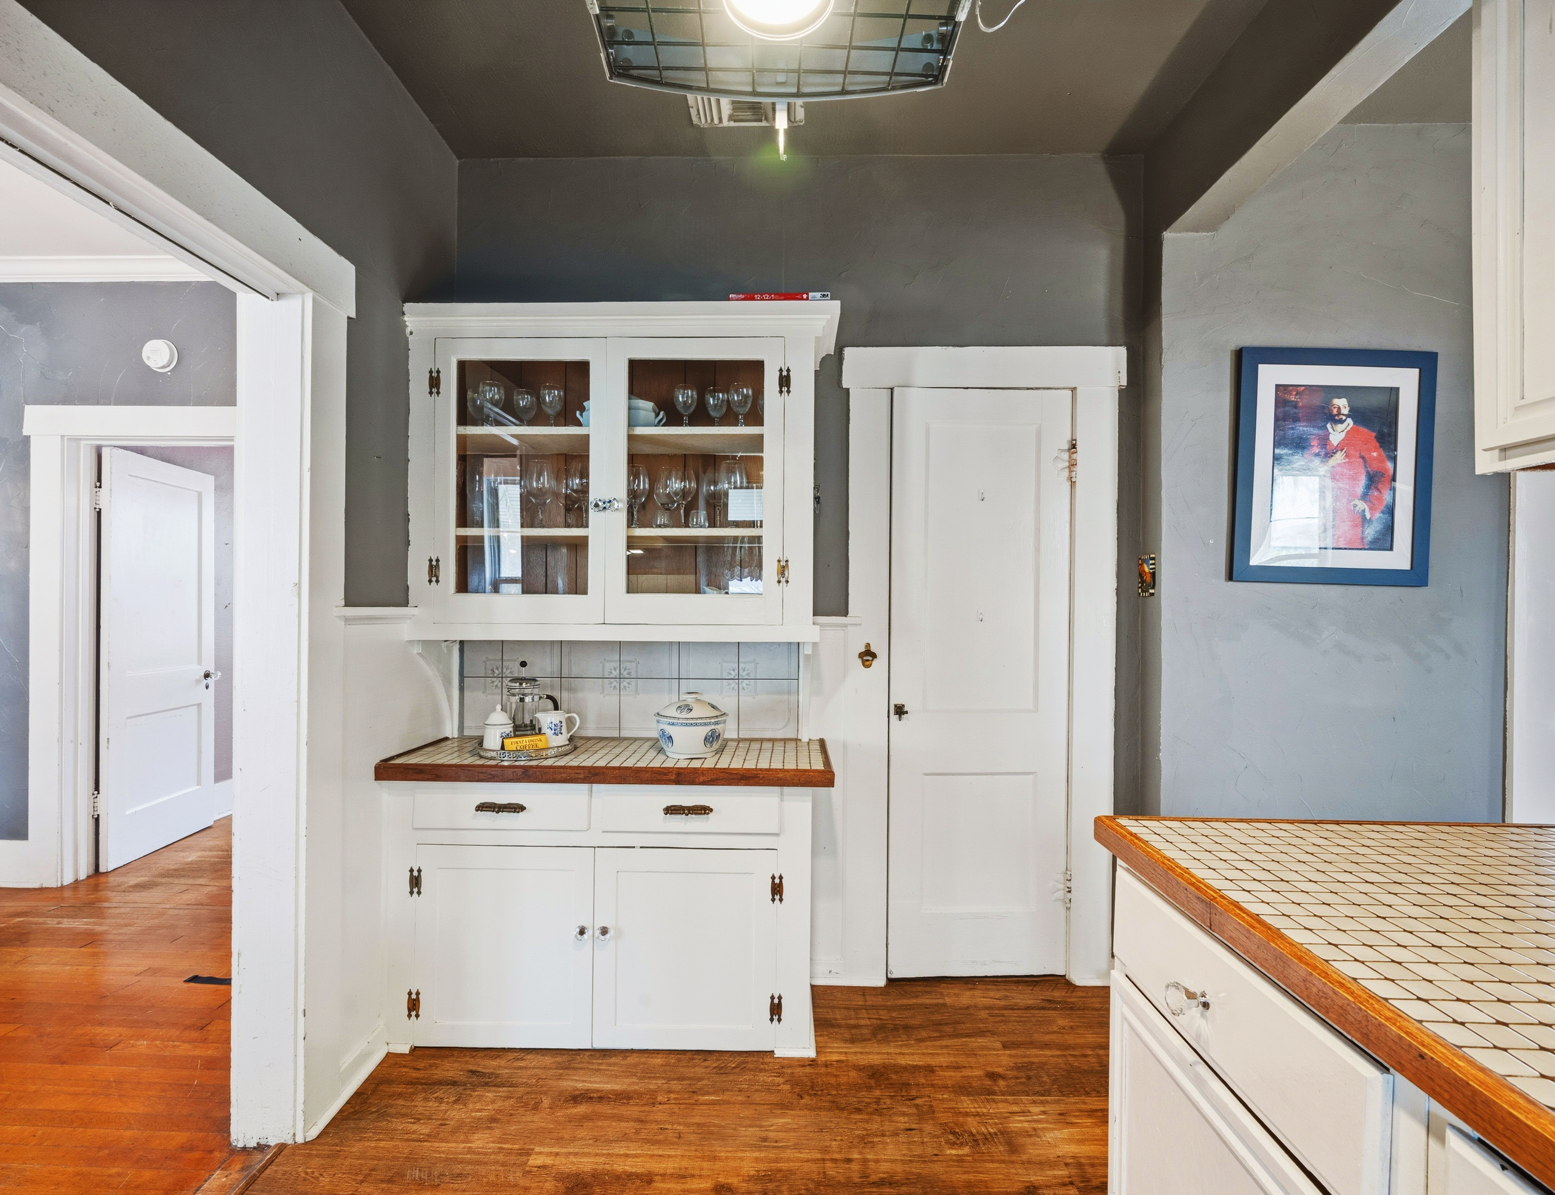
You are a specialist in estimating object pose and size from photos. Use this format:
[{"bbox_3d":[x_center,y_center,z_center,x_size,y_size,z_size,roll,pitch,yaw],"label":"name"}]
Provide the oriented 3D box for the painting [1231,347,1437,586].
[{"bbox_3d":[1.798,-0.420,2.418,0.619,0.754,0.026,2,0,1],"label":"painting"}]

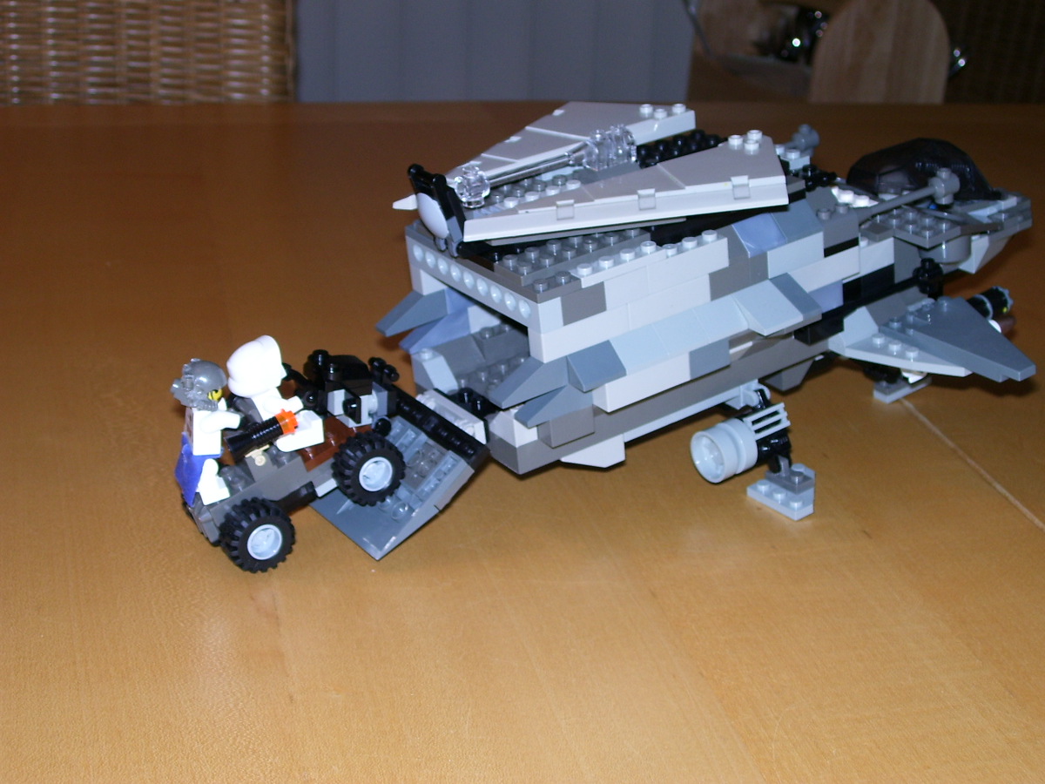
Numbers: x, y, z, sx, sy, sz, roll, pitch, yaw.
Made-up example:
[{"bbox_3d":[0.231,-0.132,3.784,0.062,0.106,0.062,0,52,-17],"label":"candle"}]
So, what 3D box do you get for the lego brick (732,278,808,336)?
[{"bbox_3d":[0.076,-0.029,0.545,0.016,0.010,0.024,-21,30,-27],"label":"lego brick"}]

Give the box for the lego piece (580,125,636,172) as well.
[{"bbox_3d":[0.028,-0.081,0.555,0.016,0.011,0.010,-21,30,-27],"label":"lego piece"}]

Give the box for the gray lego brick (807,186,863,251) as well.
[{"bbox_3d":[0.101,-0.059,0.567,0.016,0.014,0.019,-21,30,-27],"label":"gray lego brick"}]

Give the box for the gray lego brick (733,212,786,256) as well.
[{"bbox_3d":[0.074,-0.052,0.549,0.016,0.010,0.016,-21,30,-27],"label":"gray lego brick"}]

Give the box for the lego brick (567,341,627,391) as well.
[{"bbox_3d":[0.020,-0.010,0.518,0.016,0.010,0.016,-21,30,-27],"label":"lego brick"}]

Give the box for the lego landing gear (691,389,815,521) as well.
[{"bbox_3d":[0.082,0.022,0.567,0.047,0.037,0.028,-21,30,-27],"label":"lego landing gear"}]

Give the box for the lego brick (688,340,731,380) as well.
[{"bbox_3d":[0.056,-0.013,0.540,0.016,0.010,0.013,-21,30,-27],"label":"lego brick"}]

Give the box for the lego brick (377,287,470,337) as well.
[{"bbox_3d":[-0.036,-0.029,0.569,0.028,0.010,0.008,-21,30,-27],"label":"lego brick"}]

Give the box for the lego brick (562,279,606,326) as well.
[{"bbox_3d":[0.016,-0.028,0.513,0.016,0.010,0.008,-21,30,-27],"label":"lego brick"}]

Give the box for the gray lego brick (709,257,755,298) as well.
[{"bbox_3d":[0.064,-0.037,0.543,0.017,0.010,0.008,-21,30,-27],"label":"gray lego brick"}]

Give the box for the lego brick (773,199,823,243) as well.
[{"bbox_3d":[0.088,-0.057,0.556,0.016,0.010,0.016,-21,30,-27],"label":"lego brick"}]

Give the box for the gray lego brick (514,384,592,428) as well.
[{"bbox_3d":[0.009,0.001,0.520,0.024,0.010,0.008,-21,30,-27],"label":"gray lego brick"}]

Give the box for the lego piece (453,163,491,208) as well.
[{"bbox_3d":[-0.016,-0.065,0.538,0.011,0.011,0.011,-3,23,1],"label":"lego piece"}]

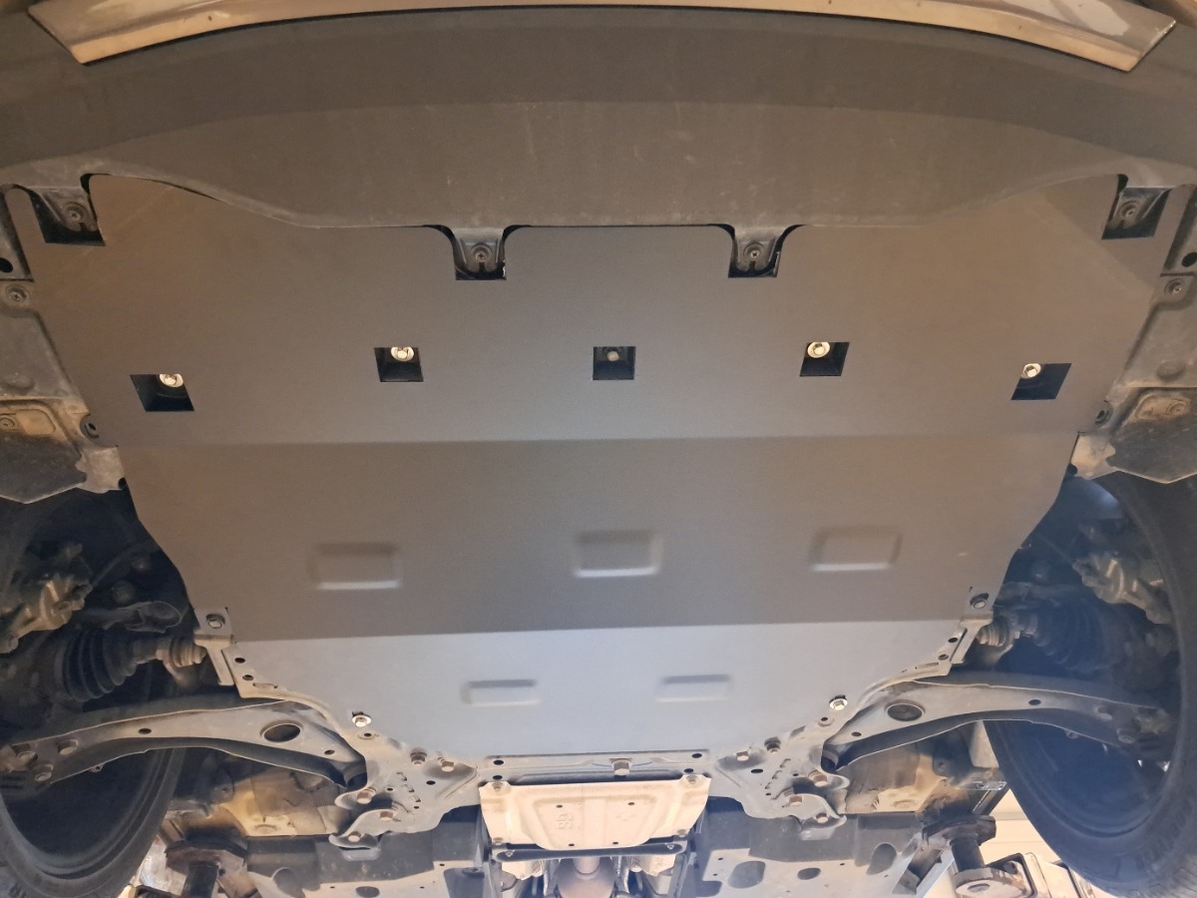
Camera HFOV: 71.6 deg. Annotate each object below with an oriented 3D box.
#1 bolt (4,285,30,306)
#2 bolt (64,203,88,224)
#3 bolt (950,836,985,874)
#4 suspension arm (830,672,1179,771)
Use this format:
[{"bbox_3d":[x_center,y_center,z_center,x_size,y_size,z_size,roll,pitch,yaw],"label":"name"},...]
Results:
[{"bbox_3d":[-0.438,-0.115,0.625,0.018,0.010,0.018,-1,-52,-3],"label":"bolt"},{"bbox_3d":[-0.373,-0.168,0.592,0.018,0.010,0.018,-1,-52,-3],"label":"bolt"},{"bbox_3d":[0.697,0.769,1.570,0.050,0.060,0.050,-1,-43,-3],"label":"bolt"},{"bbox_3d":[0.549,0.392,1.198,0.400,0.080,0.280,7,-43,4],"label":"suspension arm"}]

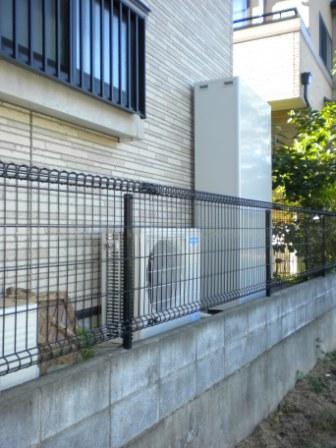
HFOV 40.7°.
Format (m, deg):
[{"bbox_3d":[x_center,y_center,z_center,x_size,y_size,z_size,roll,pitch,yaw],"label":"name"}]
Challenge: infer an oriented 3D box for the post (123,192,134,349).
[{"bbox_3d":[-0.195,0.224,2.215,0.040,0.760,0.040,-1,-1,32],"label":"post"}]

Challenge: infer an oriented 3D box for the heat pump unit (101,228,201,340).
[{"bbox_3d":[-0.079,0.374,3.068,0.297,0.685,0.825,-1,-1,28],"label":"heat pump unit"}]

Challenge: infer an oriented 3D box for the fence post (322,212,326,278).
[{"bbox_3d":[1.925,0.261,5.606,0.040,0.760,0.040,-1,-1,32],"label":"fence post"}]

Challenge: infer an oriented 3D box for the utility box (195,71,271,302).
[{"bbox_3d":[0.699,-0.236,4.640,0.440,2.150,1.085,-1,-1,28],"label":"utility box"}]

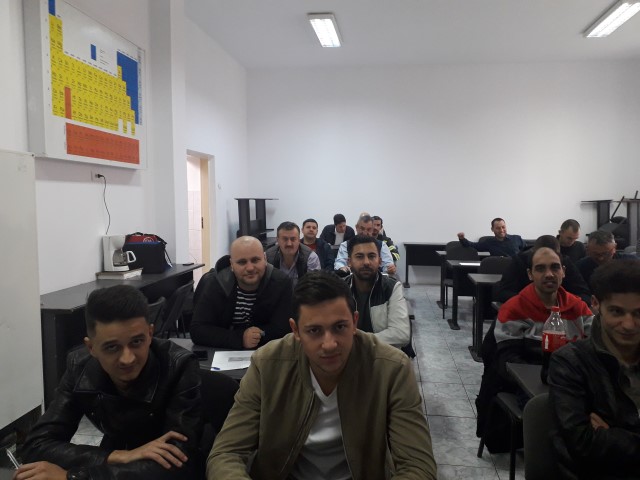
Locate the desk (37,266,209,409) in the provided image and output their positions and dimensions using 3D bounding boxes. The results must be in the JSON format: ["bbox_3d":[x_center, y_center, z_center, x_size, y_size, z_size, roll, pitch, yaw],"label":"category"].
[{"bbox_3d":[-1.743,0.735,4.454,0.570,0.734,2.300,1,5,8],"label":"desk"}]

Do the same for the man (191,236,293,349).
[{"bbox_3d":[-0.367,0.626,2.580,0.550,1.280,0.800,-1,4,-3],"label":"man"}]

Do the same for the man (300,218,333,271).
[{"bbox_3d":[-0.088,0.431,5.500,0.530,1.310,0.750,0,4,3],"label":"man"}]

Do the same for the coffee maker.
[{"bbox_3d":[-2.008,0.135,5.000,0.280,0.355,0.200,2,4,28],"label":"coffee maker"}]

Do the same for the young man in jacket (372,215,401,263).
[{"bbox_3d":[0.810,0.346,6.800,0.550,1.310,0.750,0,4,8],"label":"young man in jacket"}]

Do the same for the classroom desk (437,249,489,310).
[{"bbox_3d":[2.312,0.567,6.920,1.280,0.734,0.550,1,5,8],"label":"classroom desk"}]

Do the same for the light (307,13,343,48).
[{"bbox_3d":[0.091,-2.818,6.772,0.330,0.080,1.240,1,5,8],"label":"light"}]

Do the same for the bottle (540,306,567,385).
[{"bbox_3d":[0.935,0.419,1.990,0.098,0.302,0.098,0,3,0],"label":"bottle"}]

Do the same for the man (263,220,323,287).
[{"bbox_3d":[-0.211,0.509,3.862,0.530,1.300,0.720,1,5,2],"label":"man"}]

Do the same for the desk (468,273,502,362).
[{"bbox_3d":[2.097,0.746,4.716,1.280,0.734,0.550,1,5,8],"label":"desk"}]

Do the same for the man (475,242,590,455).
[{"bbox_3d":[1.051,0.650,2.380,0.530,1.240,0.800,1,4,18],"label":"man"}]

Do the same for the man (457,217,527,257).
[{"bbox_3d":[2.154,0.345,6.276,0.860,1.270,0.750,2,5,14],"label":"man"}]

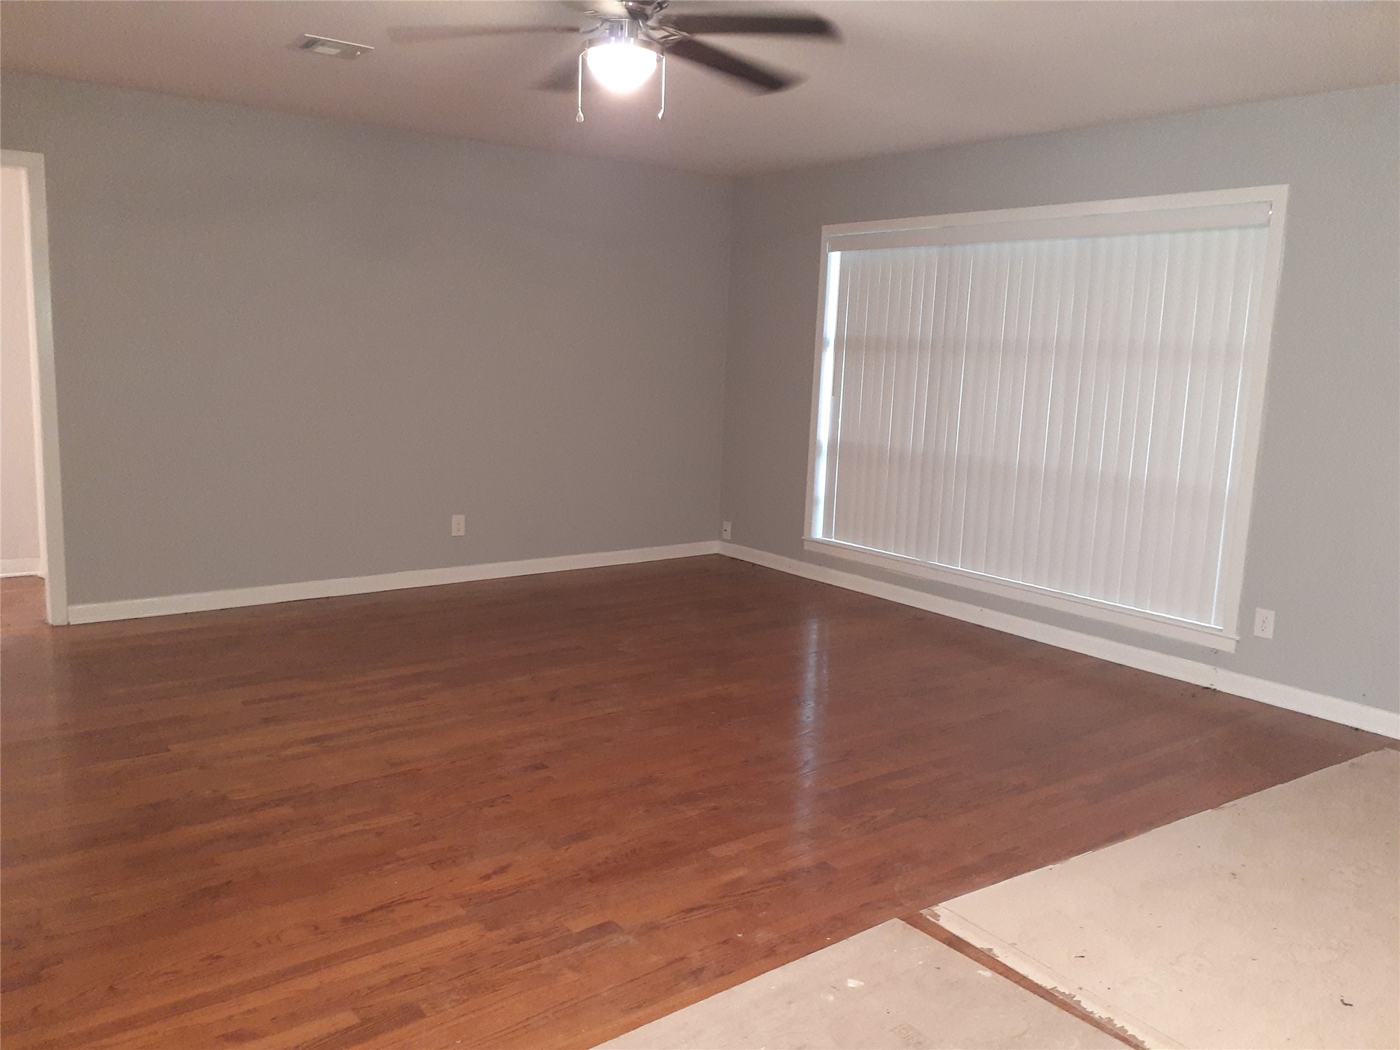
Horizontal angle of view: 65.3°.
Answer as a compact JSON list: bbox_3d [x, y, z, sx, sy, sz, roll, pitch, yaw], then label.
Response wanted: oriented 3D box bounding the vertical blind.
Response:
[{"bbox_3d":[1.520,-0.594,5.539,0.090,1.755,2.510,-5,12,-38],"label":"vertical blind"}]

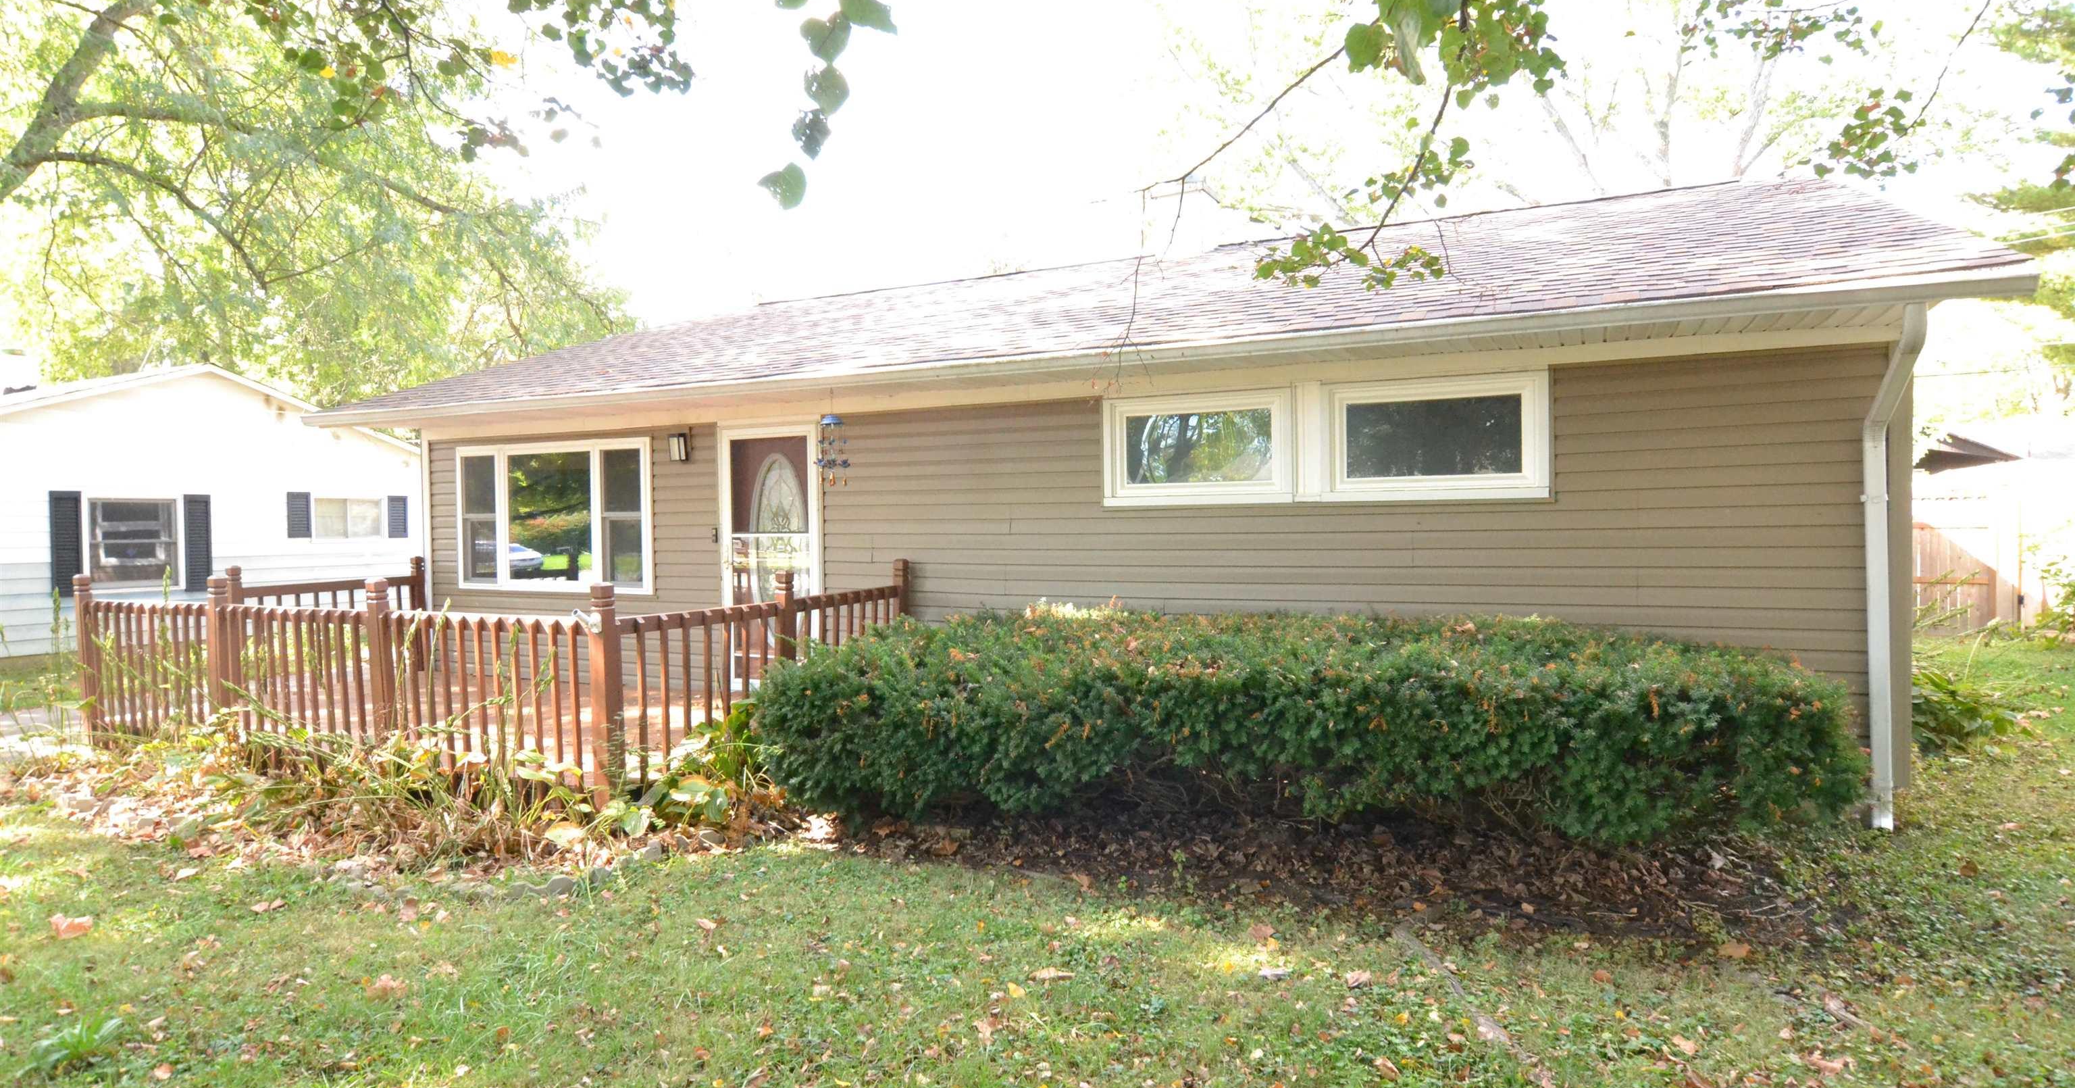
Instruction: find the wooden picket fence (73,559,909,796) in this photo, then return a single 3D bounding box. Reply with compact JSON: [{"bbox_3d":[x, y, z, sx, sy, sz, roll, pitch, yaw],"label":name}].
[{"bbox_3d":[-4.148,0.761,7.880,5.750,1.190,3.020,0,2,24],"label":"wooden picket fence"}]

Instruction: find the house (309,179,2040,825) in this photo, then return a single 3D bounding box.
[{"bbox_3d":[0.375,-0.745,10.891,12.780,4.220,7.700,0,2,24],"label":"house"}]

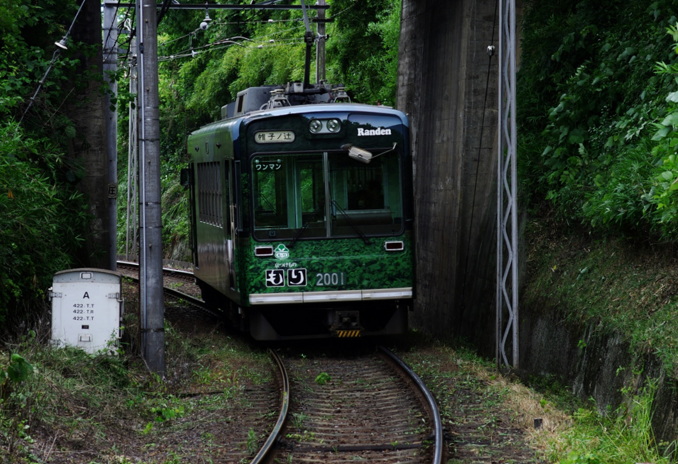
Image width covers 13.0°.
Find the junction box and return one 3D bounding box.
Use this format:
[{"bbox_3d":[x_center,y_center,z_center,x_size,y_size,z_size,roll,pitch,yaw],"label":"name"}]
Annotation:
[{"bbox_3d":[-3.140,0.984,37.026,0.880,1.090,0.550,0,1,-2],"label":"junction box"}]

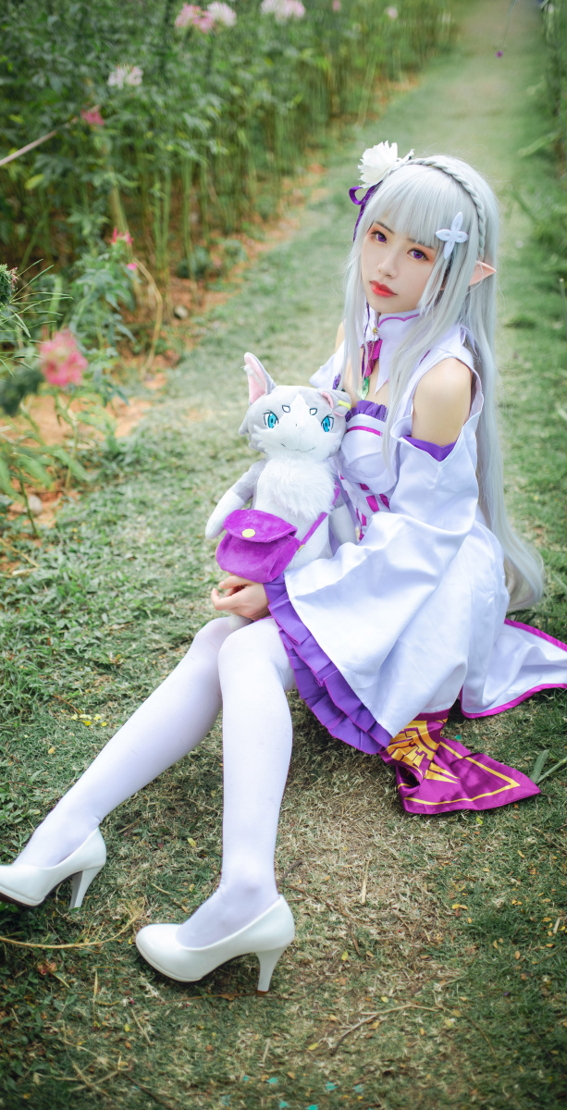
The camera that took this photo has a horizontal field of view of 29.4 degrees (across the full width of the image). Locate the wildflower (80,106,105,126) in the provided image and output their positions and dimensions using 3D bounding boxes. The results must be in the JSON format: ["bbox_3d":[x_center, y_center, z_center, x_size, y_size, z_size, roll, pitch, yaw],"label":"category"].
[{"bbox_3d":[-0.583,-1.342,3.300,0.080,0.062,0.080,-5,31,-8],"label":"wildflower"}]

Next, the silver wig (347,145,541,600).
[{"bbox_3d":[0.275,-0.216,1.805,0.270,0.860,0.340,22,37,32],"label":"silver wig"}]

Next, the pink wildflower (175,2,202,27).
[{"bbox_3d":[-0.358,-2.054,4.100,0.100,0.090,0.100,-2,31,-4],"label":"pink wildflower"}]

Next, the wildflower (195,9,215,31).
[{"bbox_3d":[-0.299,-2.032,4.100,0.080,0.075,0.080,-2,31,-3],"label":"wildflower"}]

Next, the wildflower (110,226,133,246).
[{"bbox_3d":[-0.447,-0.886,3.000,0.062,0.055,0.062,-4,31,-7],"label":"wildflower"}]

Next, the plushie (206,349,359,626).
[{"bbox_3d":[-0.004,-0.090,1.530,0.210,0.385,0.170,3,22,5],"label":"plushie"}]

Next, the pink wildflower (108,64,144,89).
[{"bbox_3d":[-0.513,-1.552,3.500,0.112,0.085,0.112,-4,31,-7],"label":"pink wildflower"}]

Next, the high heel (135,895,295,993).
[{"bbox_3d":[-0.097,0.497,1.448,0.222,0.155,0.080,10,32,16],"label":"high heel"}]

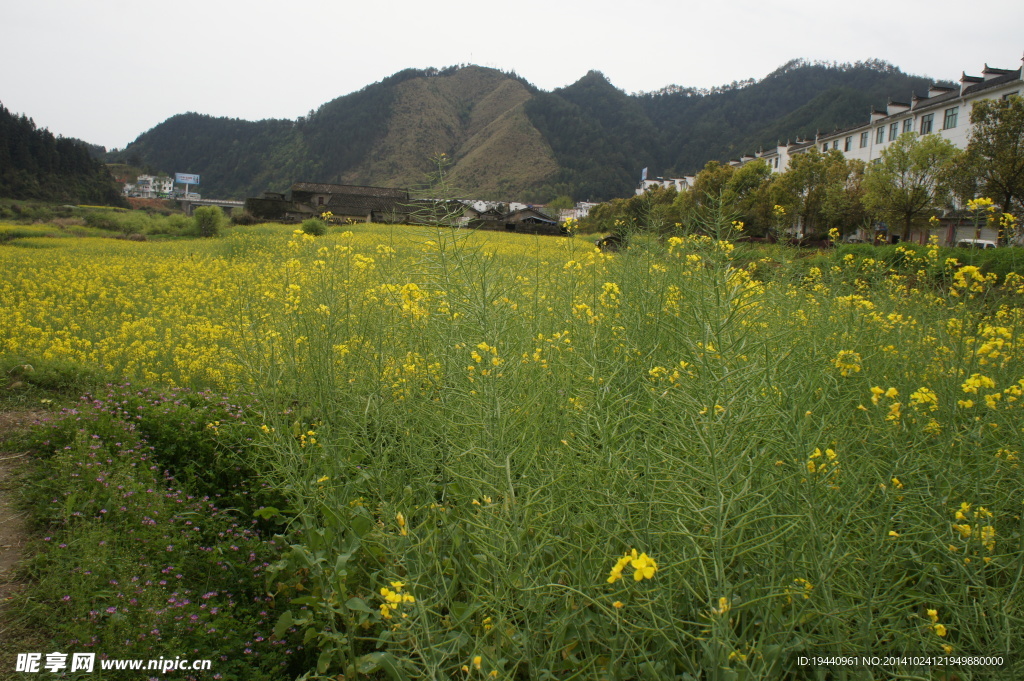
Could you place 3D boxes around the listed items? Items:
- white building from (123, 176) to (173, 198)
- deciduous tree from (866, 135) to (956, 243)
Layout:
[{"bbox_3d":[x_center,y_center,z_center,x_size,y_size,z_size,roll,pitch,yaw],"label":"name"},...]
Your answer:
[{"bbox_3d":[-179.997,-76.257,380.000,21.000,11.200,12.000,-1,10,-20],"label":"white building"},{"bbox_3d":[27.453,-10.360,53.000,6.200,7.900,6.200,3,9,6],"label":"deciduous tree"}]

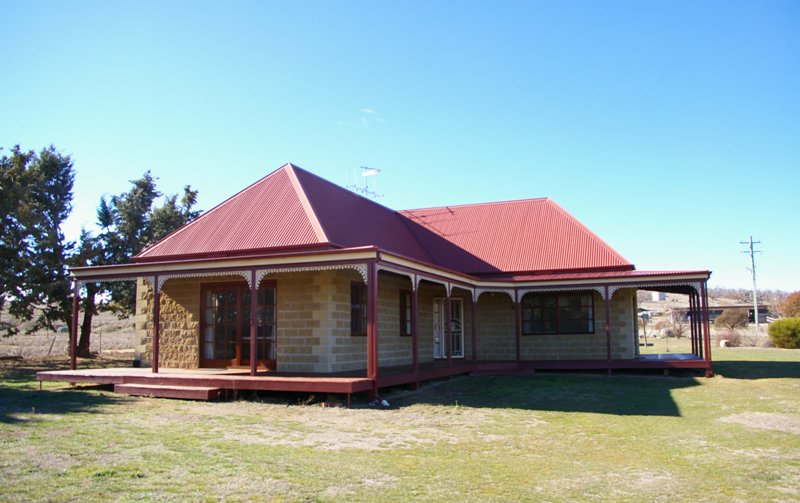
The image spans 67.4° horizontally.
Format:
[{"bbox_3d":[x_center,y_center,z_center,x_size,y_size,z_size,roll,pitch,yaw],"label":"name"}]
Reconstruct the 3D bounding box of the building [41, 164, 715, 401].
[{"bbox_3d":[1.363,0.651,18.944,15.700,6.600,16.300,-4,-9,23],"label":"building"}]

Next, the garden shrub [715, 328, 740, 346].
[{"bbox_3d":[19.110,4.978,35.000,1.550,1.050,1.400,-1,-8,0],"label":"garden shrub"}]

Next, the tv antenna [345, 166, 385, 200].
[{"bbox_3d":[-1.321,-2.583,23.300,0.800,1.350,2.000,-8,-11,40],"label":"tv antenna"}]

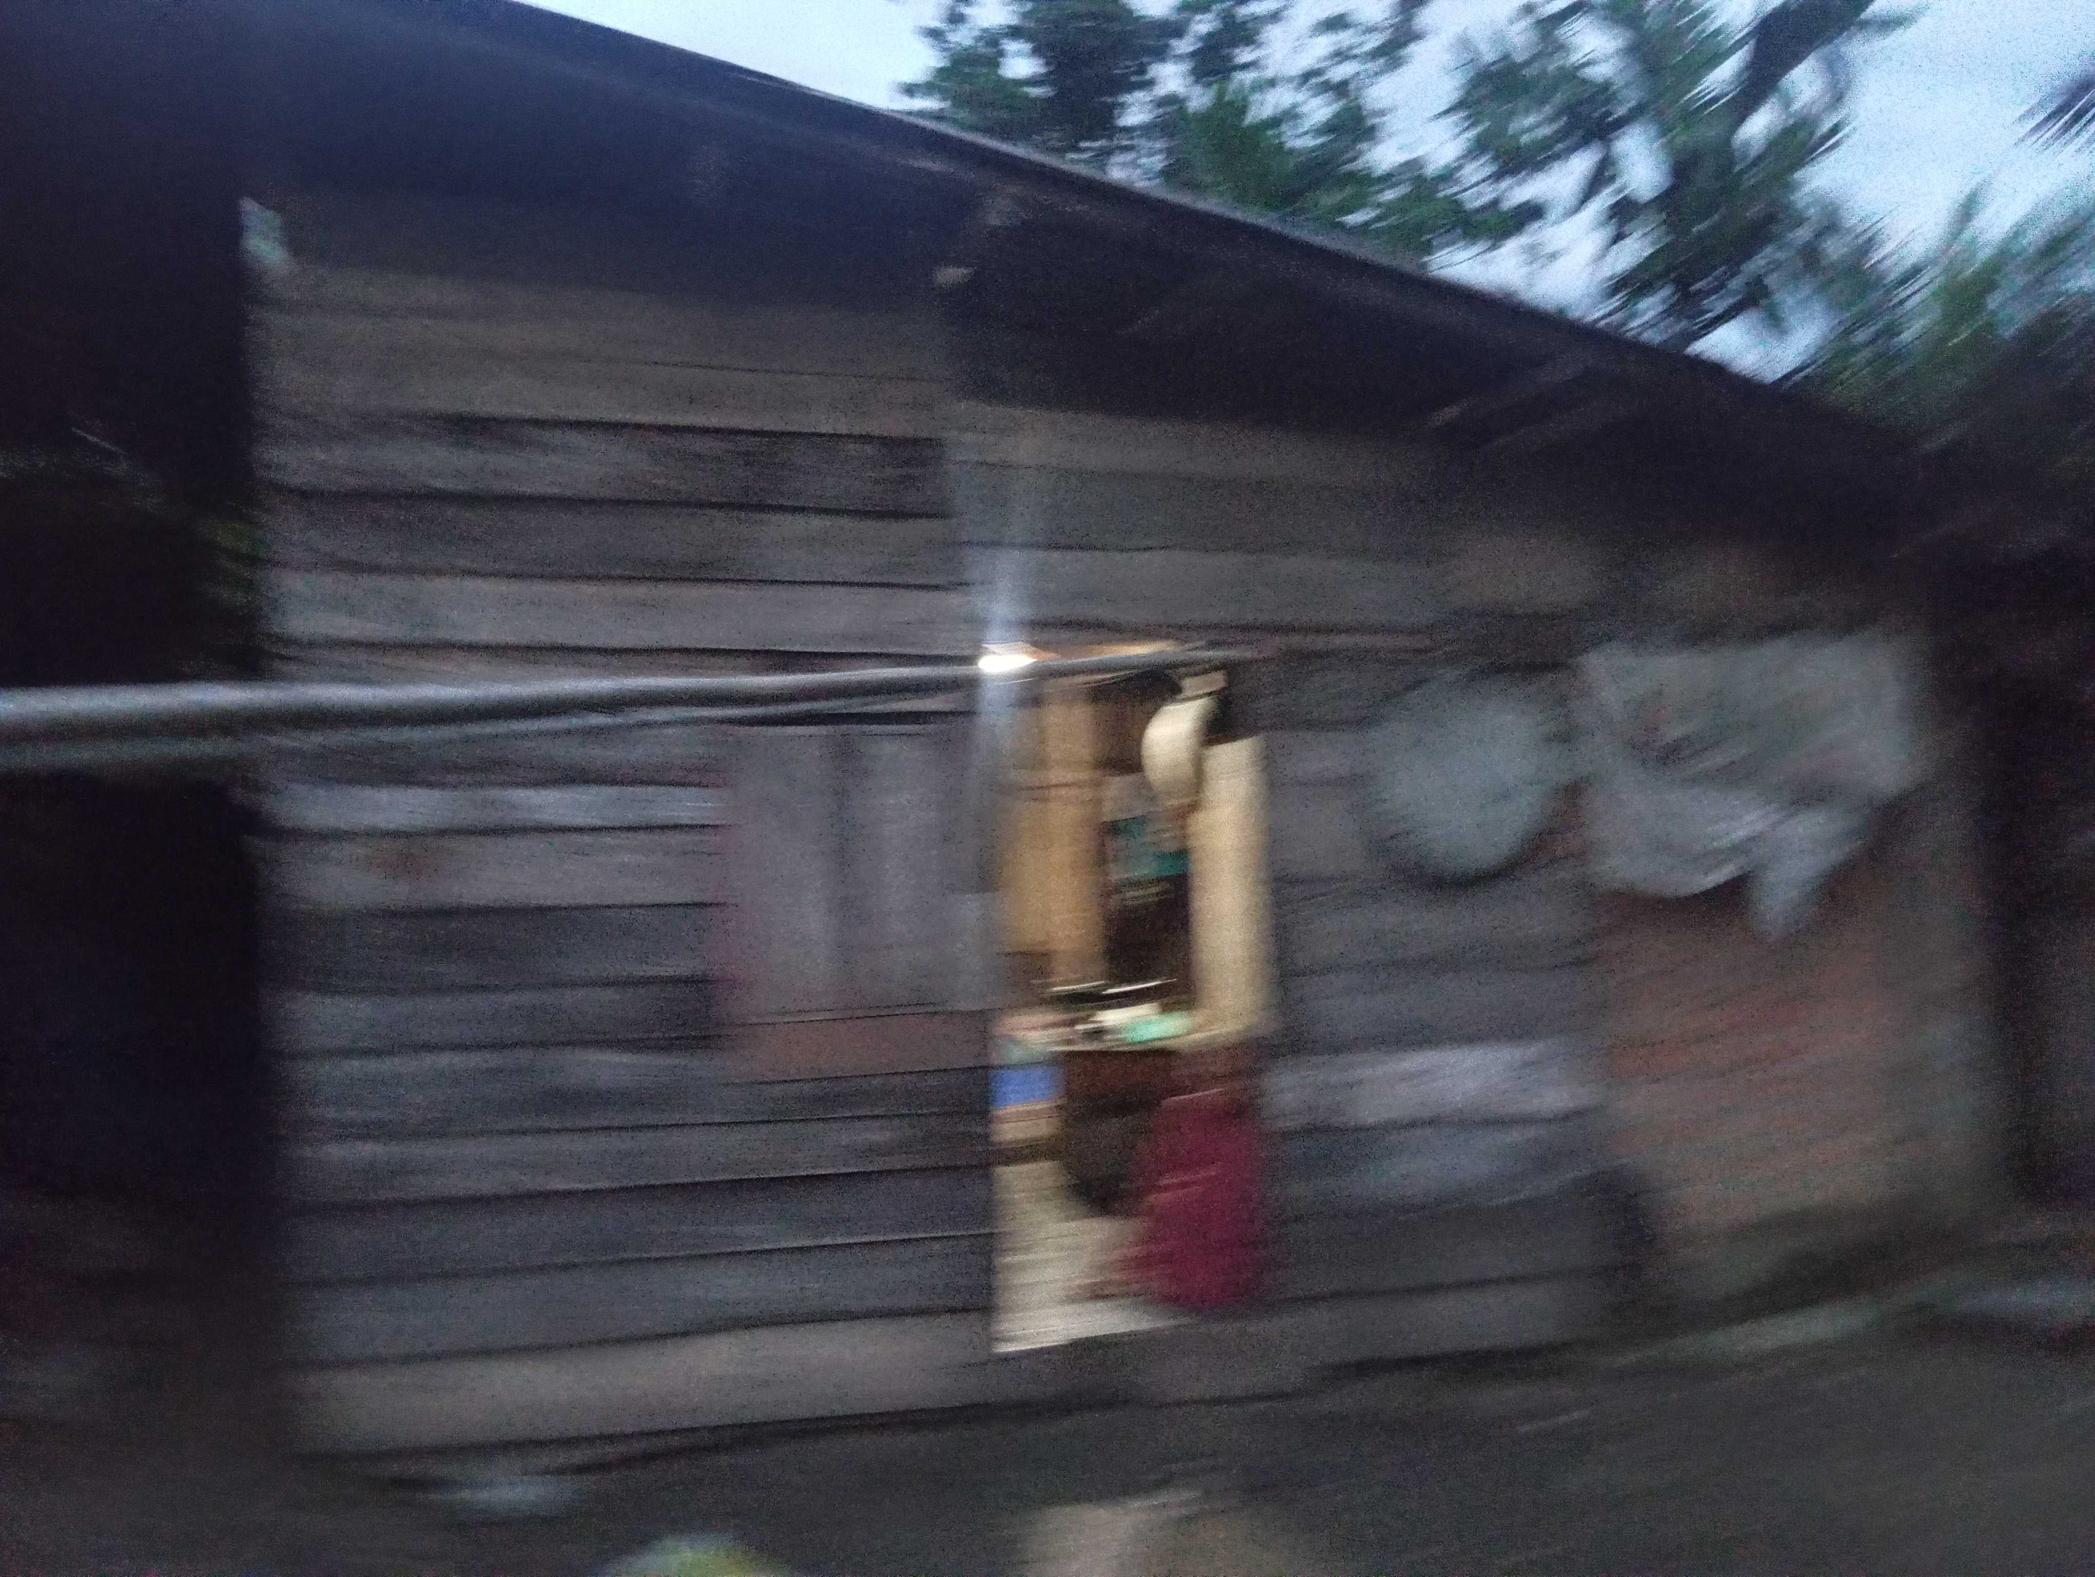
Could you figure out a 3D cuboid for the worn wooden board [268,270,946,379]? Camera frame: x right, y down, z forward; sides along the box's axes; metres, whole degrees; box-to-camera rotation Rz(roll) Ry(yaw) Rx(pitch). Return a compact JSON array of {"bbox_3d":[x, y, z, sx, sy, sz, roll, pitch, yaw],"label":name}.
[{"bbox_3d":[-1.075,-1.173,4.298,1.655,0.162,0.030,0,-3,-15],"label":"worn wooden board"}]

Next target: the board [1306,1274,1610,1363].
[{"bbox_3d":[1.159,1.484,4.764,0.932,0.186,0.030,0,-3,-15],"label":"board"}]

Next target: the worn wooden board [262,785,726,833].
[{"bbox_3d":[-1.349,0.049,4.199,1.088,0.108,0.030,0,-5,-14],"label":"worn wooden board"}]

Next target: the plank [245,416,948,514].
[{"bbox_3d":[-1.097,-0.825,4.348,1.702,0.196,0.030,0,-5,-14],"label":"plank"}]

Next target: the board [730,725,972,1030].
[{"bbox_3d":[-0.504,0.216,4.383,0.622,0.771,0.030,0,-3,-15],"label":"board"}]

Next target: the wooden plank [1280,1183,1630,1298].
[{"bbox_3d":[1.131,1.274,4.767,1.094,0.226,0.030,0,-3,-15],"label":"wooden plank"}]

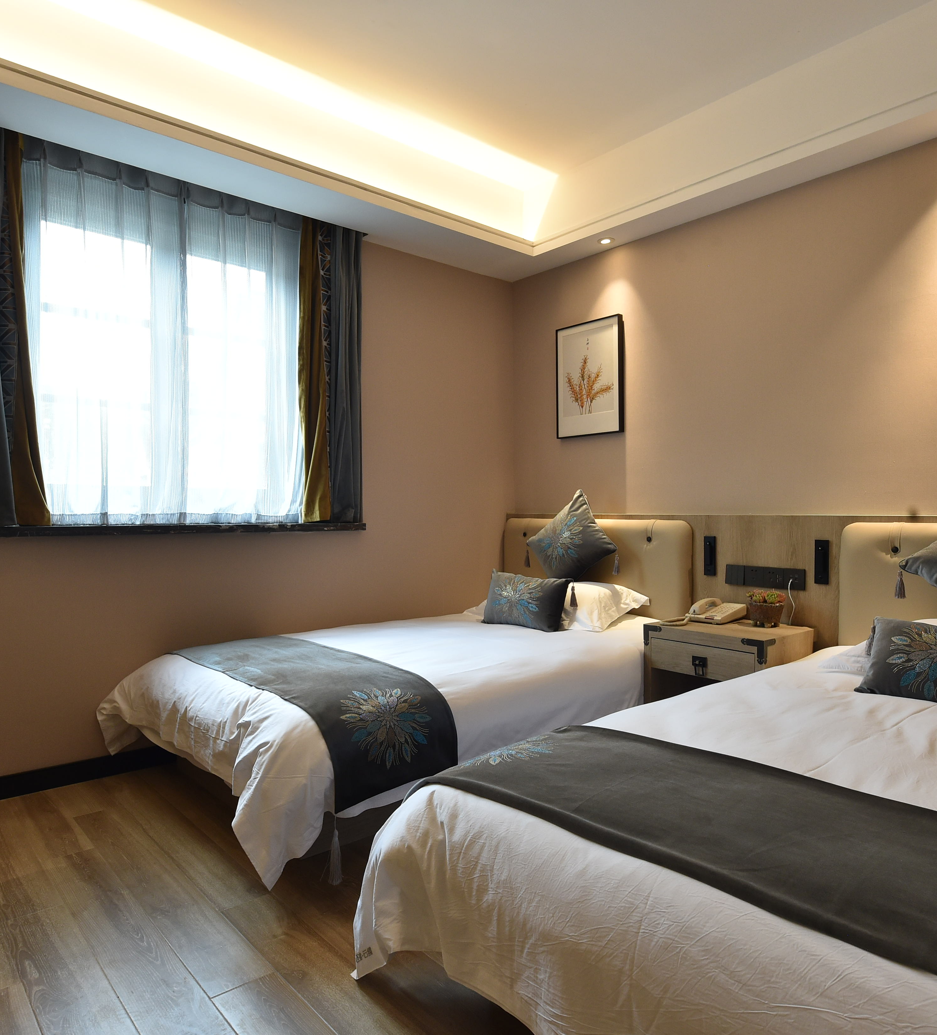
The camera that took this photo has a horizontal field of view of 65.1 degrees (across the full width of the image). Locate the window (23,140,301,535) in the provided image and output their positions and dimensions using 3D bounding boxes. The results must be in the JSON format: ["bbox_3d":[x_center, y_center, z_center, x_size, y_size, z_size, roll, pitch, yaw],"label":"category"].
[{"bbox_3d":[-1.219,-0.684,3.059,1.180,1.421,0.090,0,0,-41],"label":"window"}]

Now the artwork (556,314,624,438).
[{"bbox_3d":[0.645,-0.732,3.901,0.034,0.600,0.436,0,0,-41],"label":"artwork"}]

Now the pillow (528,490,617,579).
[{"bbox_3d":[0.521,0.153,3.791,0.150,0.430,0.430,19,-57,-39],"label":"pillow"}]

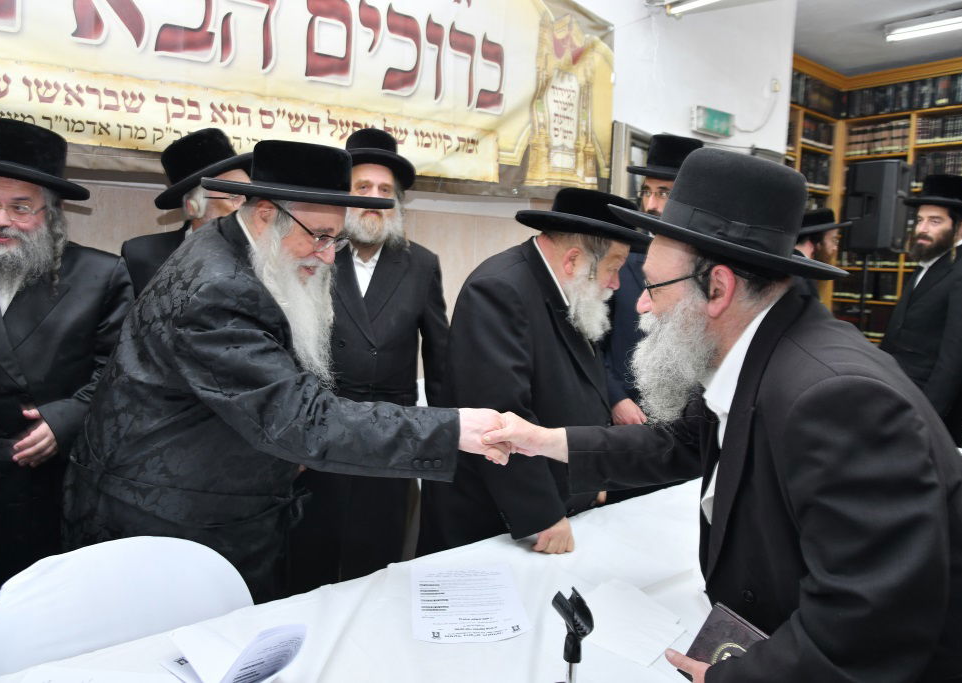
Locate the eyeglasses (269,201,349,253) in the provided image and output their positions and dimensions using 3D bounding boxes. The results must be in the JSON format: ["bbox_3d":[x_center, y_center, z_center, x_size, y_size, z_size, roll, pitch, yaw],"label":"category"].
[{"bbox_3d":[-0.356,-0.233,1.375,0.140,0.045,0.137,38,17,14],"label":"eyeglasses"}]

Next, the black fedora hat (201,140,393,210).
[{"bbox_3d":[-0.372,-0.344,1.400,0.390,0.125,0.360,10,12,21],"label":"black fedora hat"}]

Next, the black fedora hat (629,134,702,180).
[{"bbox_3d":[0.656,-0.611,2.280,0.315,0.130,0.355,10,5,41],"label":"black fedora hat"}]

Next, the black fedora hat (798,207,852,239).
[{"bbox_3d":[1.624,-0.589,3.350,0.375,0.125,0.340,-10,1,27],"label":"black fedora hat"}]

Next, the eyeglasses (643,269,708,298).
[{"bbox_3d":[0.321,-0.087,1.040,0.138,0.041,0.140,-12,4,15],"label":"eyeglasses"}]

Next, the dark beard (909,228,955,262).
[{"bbox_3d":[1.667,-0.352,2.520,0.110,0.125,0.140,0,8,-14],"label":"dark beard"}]

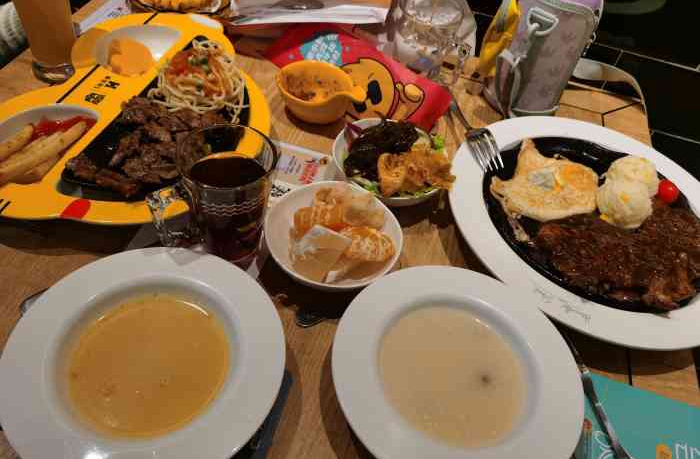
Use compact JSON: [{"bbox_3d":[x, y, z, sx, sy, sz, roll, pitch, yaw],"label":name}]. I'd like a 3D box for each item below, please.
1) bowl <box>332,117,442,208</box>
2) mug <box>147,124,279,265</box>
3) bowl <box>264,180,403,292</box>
[{"bbox_3d":[0.039,-0.060,0.578,0.121,0.045,0.121,6,49,-7],"label":"bowl"},{"bbox_3d":[-0.116,-0.020,0.469,0.103,0.110,0.078,-16,55,-23],"label":"mug"},{"bbox_3d":[-0.017,0.015,0.502,0.123,0.045,0.123,6,49,-7],"label":"bowl"}]

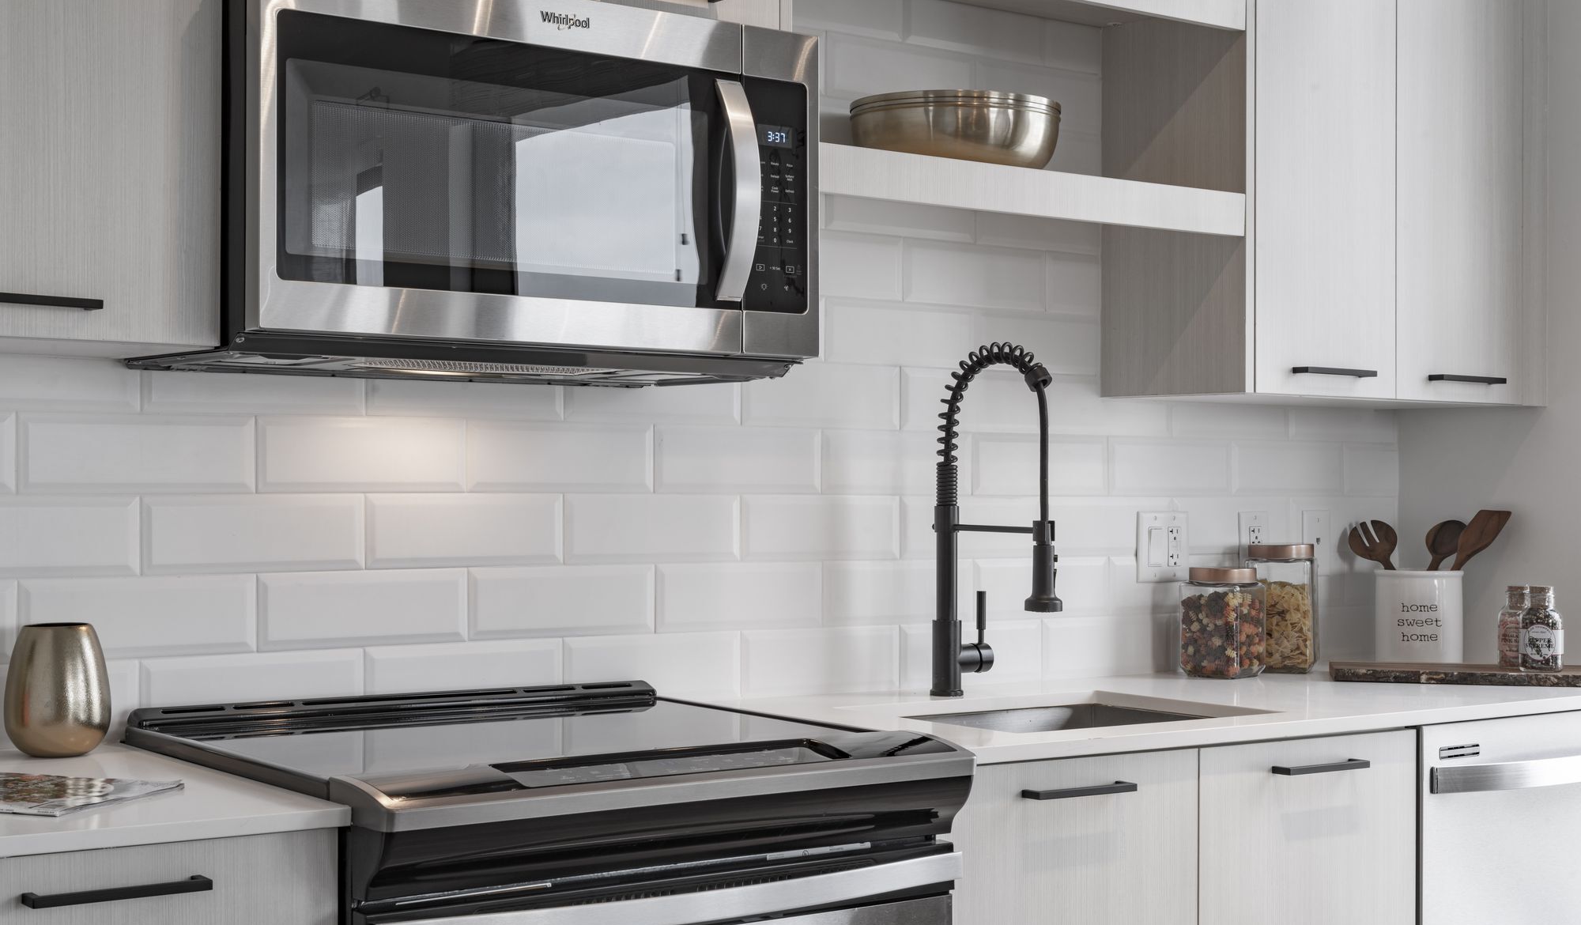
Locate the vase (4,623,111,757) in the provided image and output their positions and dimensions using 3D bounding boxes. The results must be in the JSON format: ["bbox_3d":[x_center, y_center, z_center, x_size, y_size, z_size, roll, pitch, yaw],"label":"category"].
[{"bbox_3d":[-0.846,0.262,2.536,0.118,0.148,0.118,1,-1,-18],"label":"vase"}]

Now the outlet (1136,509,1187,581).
[{"bbox_3d":[0.636,0.145,3.747,0.122,0.121,0.008,1,-1,-36],"label":"outlet"}]

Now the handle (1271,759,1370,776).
[{"bbox_3d":[0.729,0.418,3.012,0.164,0.009,0.033,1,-1,-36],"label":"handle"}]

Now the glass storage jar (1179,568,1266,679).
[{"bbox_3d":[0.720,0.267,3.650,0.113,0.177,0.113,0,-1,36],"label":"glass storage jar"}]

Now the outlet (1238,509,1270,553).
[{"bbox_3d":[0.819,0.147,3.880,0.075,0.120,0.008,1,-1,-36],"label":"outlet"}]

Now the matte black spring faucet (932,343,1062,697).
[{"bbox_3d":[0.328,0.089,3.244,0.119,0.521,0.262,1,-1,-36],"label":"matte black spring faucet"}]

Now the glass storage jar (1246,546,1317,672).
[{"bbox_3d":[0.841,0.249,3.763,0.113,0.215,0.113,0,-1,22],"label":"glass storage jar"}]

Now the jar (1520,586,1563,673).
[{"bbox_3d":[1.232,0.272,3.599,0.068,0.136,0.068,0,-1,19],"label":"jar"}]

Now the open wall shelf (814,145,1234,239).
[{"bbox_3d":[0.265,-0.387,3.288,0.870,0.066,0.314,1,-1,-36],"label":"open wall shelf"}]

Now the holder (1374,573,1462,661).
[{"bbox_3d":[1.102,0.275,3.849,0.150,0.168,0.150,0,-1,16],"label":"holder"}]

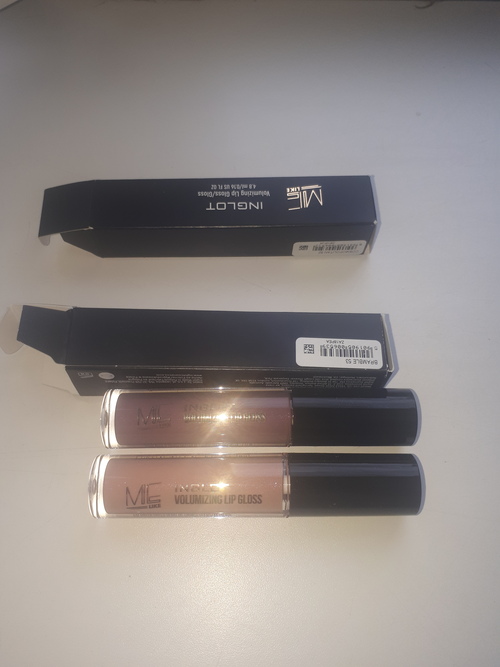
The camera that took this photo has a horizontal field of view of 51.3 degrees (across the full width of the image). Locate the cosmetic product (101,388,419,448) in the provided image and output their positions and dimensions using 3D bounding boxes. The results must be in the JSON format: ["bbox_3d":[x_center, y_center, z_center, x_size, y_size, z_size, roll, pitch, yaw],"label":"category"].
[{"bbox_3d":[0.004,0.027,0.168,0.098,0.018,0.018,0,66,-4],"label":"cosmetic product"}]

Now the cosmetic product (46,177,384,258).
[{"bbox_3d":[-0.014,-0.043,0.196,0.119,0.020,0.020,-2,66,-5],"label":"cosmetic product"}]

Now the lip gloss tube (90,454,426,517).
[{"bbox_3d":[0.003,0.046,0.159,0.098,0.018,0.018,1,66,-4],"label":"lip gloss tube"}]

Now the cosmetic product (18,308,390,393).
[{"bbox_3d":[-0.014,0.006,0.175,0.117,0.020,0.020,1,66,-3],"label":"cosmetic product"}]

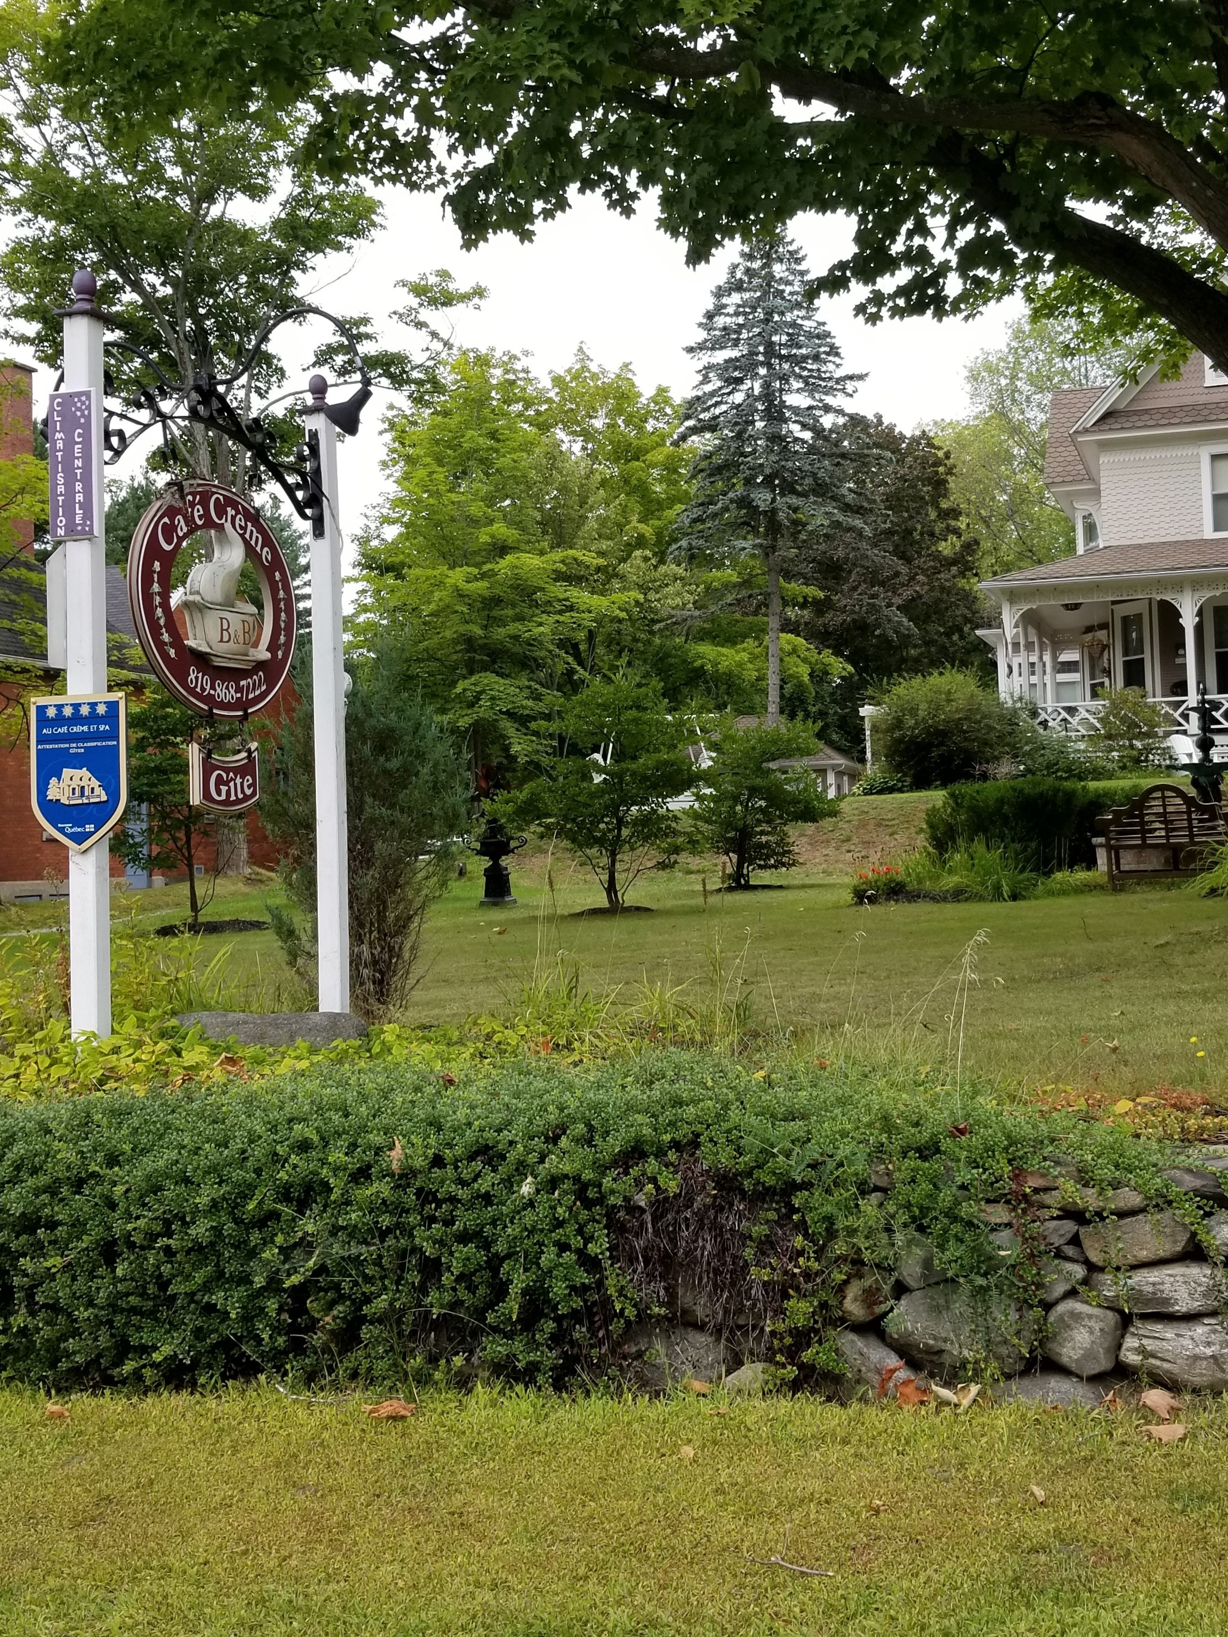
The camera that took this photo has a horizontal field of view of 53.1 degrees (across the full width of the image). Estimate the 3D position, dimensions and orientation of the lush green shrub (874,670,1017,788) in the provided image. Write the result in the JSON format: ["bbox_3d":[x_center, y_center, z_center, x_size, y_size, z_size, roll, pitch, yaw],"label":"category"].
[{"bbox_3d":[6.008,-1.612,22.300,2.575,2.180,2.400,-2,-2,0],"label":"lush green shrub"}]

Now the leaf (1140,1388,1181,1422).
[{"bbox_3d":[1.510,1.621,3.400,0.117,0.055,0.090,-2,-2,0],"label":"leaf"}]

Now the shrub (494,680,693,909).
[{"bbox_3d":[-0.190,-0.235,12.200,1.967,2.284,1.850,-2,-2,0],"label":"shrub"}]

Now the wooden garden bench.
[{"bbox_3d":[5.610,0.175,12.392,1.330,1.060,0.630,-4,-1,31],"label":"wooden garden bench"}]

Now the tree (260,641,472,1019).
[{"bbox_3d":[-1.308,0.064,6.500,1.109,2.001,1.050,-2,-2,0],"label":"tree"}]

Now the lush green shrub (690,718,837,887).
[{"bbox_3d":[1.862,-0.199,15.300,1.830,2.101,1.750,-2,-2,0],"label":"lush green shrub"}]

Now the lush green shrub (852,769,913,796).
[{"bbox_3d":[4.685,-0.626,21.500,1.000,0.440,0.800,-2,-2,5],"label":"lush green shrub"}]

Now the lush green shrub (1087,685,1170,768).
[{"bbox_3d":[9.767,-1.672,23.300,1.575,1.672,1.500,-2,-2,0],"label":"lush green shrub"}]

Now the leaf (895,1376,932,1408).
[{"bbox_3d":[0.818,1.565,3.359,0.100,0.070,0.060,-2,-2,12],"label":"leaf"}]

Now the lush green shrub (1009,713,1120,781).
[{"bbox_3d":[8.787,-1.398,24.000,2.000,1.250,1.600,-2,-2,11],"label":"lush green shrub"}]

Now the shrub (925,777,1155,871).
[{"bbox_3d":[5.049,0.068,14.600,2.450,1.050,1.300,-2,-2,14],"label":"shrub"}]

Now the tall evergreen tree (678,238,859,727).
[{"bbox_3d":[3.574,-7.224,29.000,4.344,13.091,4.200,-2,-2,0],"label":"tall evergreen tree"}]

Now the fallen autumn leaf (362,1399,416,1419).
[{"bbox_3d":[-0.617,1.625,3.381,0.143,0.027,0.080,-1,-2,-10],"label":"fallen autumn leaf"}]

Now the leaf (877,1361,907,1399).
[{"bbox_3d":[0.764,1.551,3.384,0.070,0.090,0.055,-2,-2,12],"label":"leaf"}]

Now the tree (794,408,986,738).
[{"bbox_3d":[8.351,-7.101,37.000,5.900,10.000,5.600,-2,-2,0],"label":"tree"}]

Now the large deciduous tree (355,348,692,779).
[{"bbox_3d":[-1.994,-5.153,27.000,7.386,10.335,6.600,-2,-2,0],"label":"large deciduous tree"}]

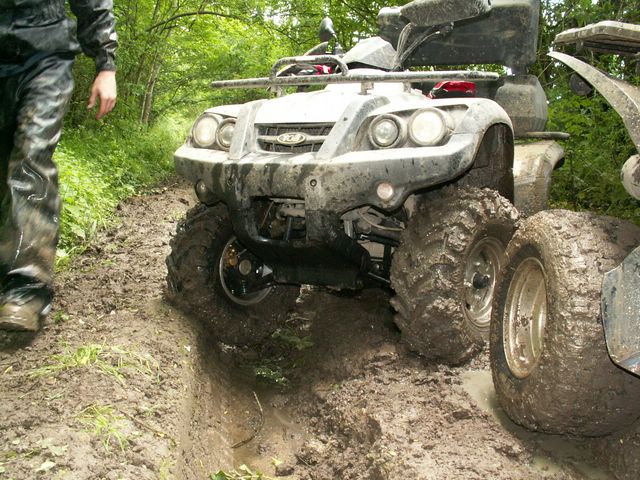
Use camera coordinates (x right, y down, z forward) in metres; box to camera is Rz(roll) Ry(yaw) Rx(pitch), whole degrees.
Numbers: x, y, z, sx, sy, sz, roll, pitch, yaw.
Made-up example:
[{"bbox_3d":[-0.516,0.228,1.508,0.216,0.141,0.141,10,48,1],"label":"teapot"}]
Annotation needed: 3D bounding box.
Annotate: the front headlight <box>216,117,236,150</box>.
[{"bbox_3d":[-0.299,-0.369,2.271,0.108,0.108,0.090,3,11,21],"label":"front headlight"}]

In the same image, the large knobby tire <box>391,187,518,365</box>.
[{"bbox_3d":[0.523,0.139,2.390,0.230,0.645,0.645,3,10,37],"label":"large knobby tire"}]

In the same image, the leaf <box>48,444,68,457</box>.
[{"bbox_3d":[-0.596,0.481,1.478,0.040,0.010,0.038,-1,10,0],"label":"leaf"}]

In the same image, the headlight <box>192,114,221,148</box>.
[{"bbox_3d":[-0.393,-0.395,2.349,0.118,0.118,0.085,3,11,21],"label":"headlight"}]

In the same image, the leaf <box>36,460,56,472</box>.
[{"bbox_3d":[-0.596,0.493,1.409,0.040,0.010,0.038,-1,10,0],"label":"leaf"}]

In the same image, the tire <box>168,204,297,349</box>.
[{"bbox_3d":[-0.365,0.128,2.760,0.220,0.640,0.640,3,10,37],"label":"tire"}]

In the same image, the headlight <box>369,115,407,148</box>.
[{"bbox_3d":[0.223,-0.346,2.071,0.107,0.107,0.090,3,11,21],"label":"headlight"}]

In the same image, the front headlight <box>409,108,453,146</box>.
[{"bbox_3d":[0.353,-0.360,2.069,0.117,0.117,0.085,3,11,21],"label":"front headlight"}]

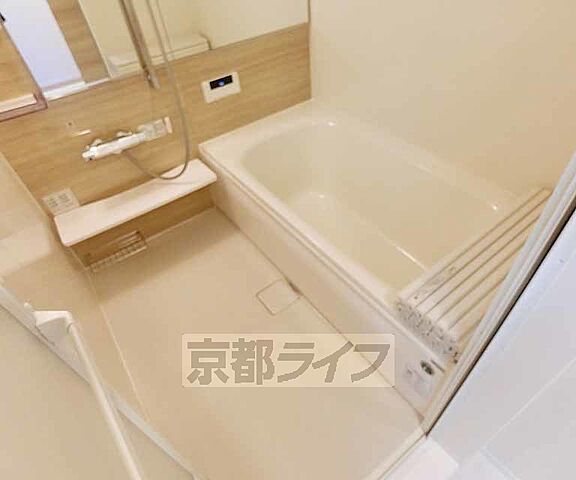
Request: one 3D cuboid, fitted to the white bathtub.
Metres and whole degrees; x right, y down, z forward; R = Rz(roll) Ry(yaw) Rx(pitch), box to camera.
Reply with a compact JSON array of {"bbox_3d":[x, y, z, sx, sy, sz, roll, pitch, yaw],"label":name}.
[{"bbox_3d":[0.299,-0.140,1.615,0.839,0.426,1.550,-31,49,-22],"label":"white bathtub"}]

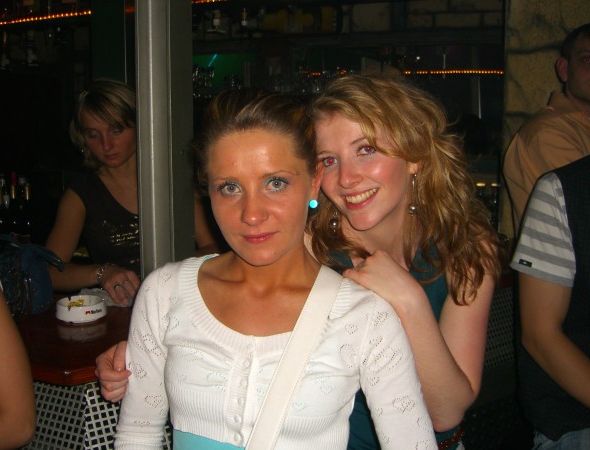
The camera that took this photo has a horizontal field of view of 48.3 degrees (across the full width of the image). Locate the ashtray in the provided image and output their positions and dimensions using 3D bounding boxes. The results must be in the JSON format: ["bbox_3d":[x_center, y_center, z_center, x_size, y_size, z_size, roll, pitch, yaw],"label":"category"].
[{"bbox_3d":[-0.544,0.214,1.680,0.123,0.040,0.123,1,8,0],"label":"ashtray"}]

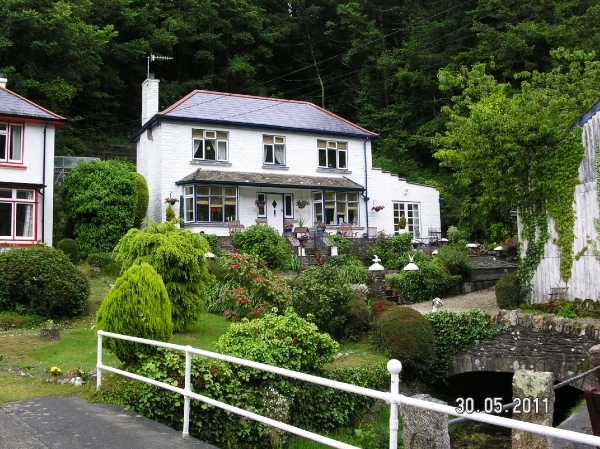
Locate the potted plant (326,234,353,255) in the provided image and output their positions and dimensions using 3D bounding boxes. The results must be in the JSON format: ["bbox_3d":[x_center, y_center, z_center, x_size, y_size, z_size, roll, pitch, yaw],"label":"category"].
[{"bbox_3d":[1.681,0.851,28.000,1.106,0.893,0.996,-1,-5,0],"label":"potted plant"}]

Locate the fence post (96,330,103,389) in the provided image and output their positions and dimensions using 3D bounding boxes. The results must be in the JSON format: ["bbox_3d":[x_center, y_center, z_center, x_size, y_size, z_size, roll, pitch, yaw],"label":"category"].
[{"bbox_3d":[-2.620,1.784,8.600,0.070,0.880,0.070,1,-3,-25],"label":"fence post"}]

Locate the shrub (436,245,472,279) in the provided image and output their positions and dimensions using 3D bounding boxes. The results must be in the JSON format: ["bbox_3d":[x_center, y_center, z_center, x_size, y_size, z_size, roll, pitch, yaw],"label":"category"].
[{"bbox_3d":[5.282,1.265,22.500,1.250,1.200,1.200,0,-3,0],"label":"shrub"}]

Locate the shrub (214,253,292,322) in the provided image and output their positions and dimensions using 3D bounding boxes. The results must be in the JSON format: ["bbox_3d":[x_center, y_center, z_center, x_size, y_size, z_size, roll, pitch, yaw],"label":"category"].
[{"bbox_3d":[-1.176,1.536,16.300,1.981,1.684,1.783,-1,-5,0],"label":"shrub"}]

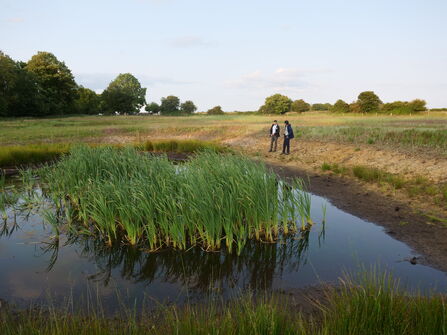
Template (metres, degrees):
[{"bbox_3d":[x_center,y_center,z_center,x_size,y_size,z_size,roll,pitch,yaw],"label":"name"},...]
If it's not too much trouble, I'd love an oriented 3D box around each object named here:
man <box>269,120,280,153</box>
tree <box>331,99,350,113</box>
[{"bbox_3d":[2.807,-1.695,16.969,0.620,1.760,0.420,2,10,9],"label":"man"},{"bbox_3d":[41.493,-21.801,109.869,7.093,4.870,6.525,0,10,0],"label":"tree"}]

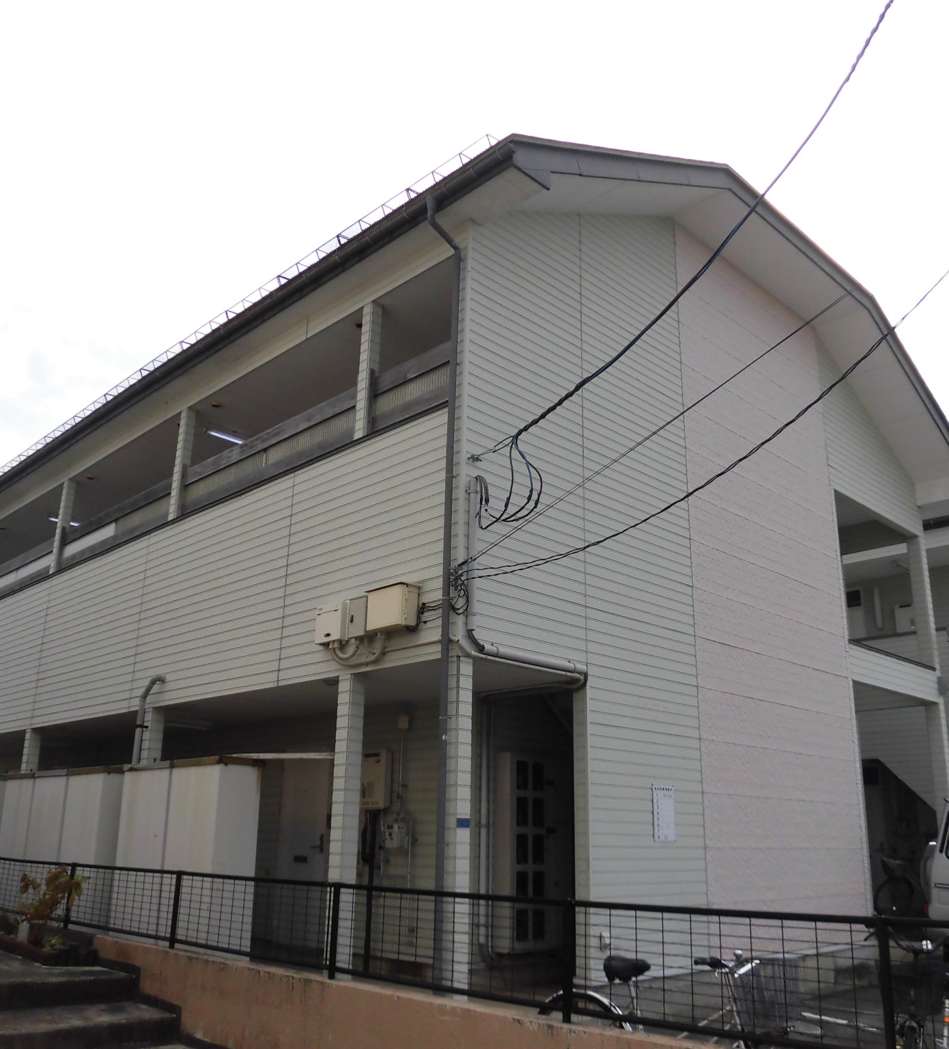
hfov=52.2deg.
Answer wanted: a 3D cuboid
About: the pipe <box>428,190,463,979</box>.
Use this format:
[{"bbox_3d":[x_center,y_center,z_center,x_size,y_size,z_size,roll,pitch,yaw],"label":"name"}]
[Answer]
[{"bbox_3d":[-0.295,0.157,6.741,0.370,5.600,0.075,18,-25,-41],"label":"pipe"}]

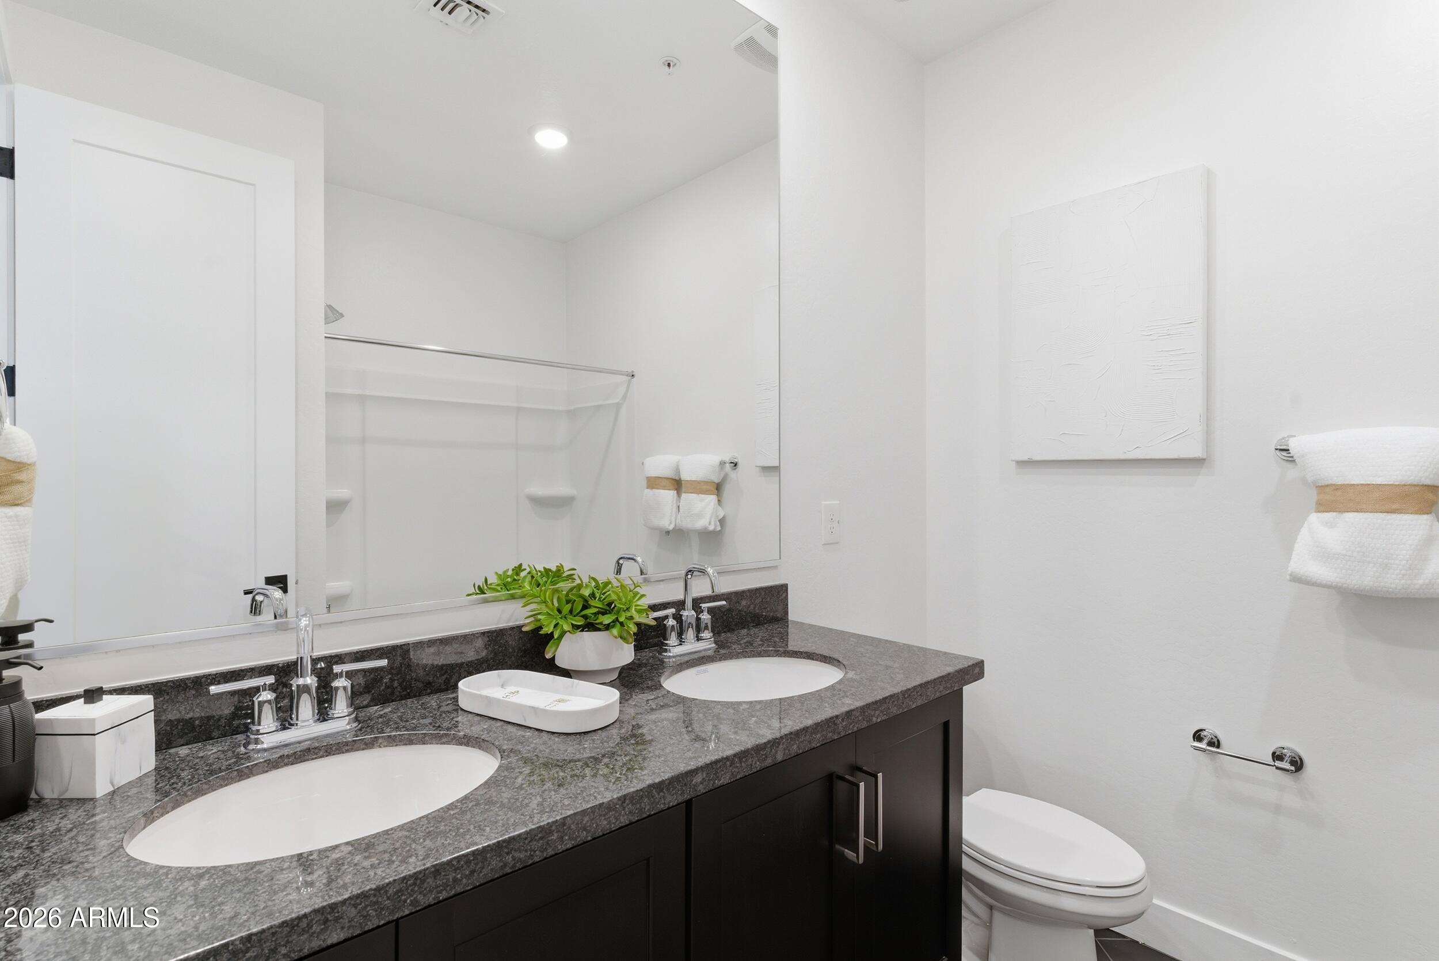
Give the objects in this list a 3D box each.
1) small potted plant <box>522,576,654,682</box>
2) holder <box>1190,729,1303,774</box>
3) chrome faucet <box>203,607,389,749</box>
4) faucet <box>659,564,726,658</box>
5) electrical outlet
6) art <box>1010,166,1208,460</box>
[{"bbox_3d":[-0.247,0.293,1.349,0.250,0.197,0.235,0,0,0],"label":"small potted plant"},{"bbox_3d":[1.303,0.681,1.693,0.072,0.058,0.222,0,0,-42],"label":"holder"},{"bbox_3d":[-0.611,0.290,1.013,0.230,0.205,0.132,0,0,-42],"label":"chrome faucet"},{"bbox_3d":[-0.041,0.289,1.526,0.225,0.205,0.132,0,0,-42],"label":"faucet"},{"bbox_3d":[0.336,0.129,2.031,0.079,0.123,0.007,0,0,-42],"label":"electrical outlet"},{"bbox_3d":[1.091,-0.436,1.949,0.038,0.757,0.502,0,0,-42],"label":"art"}]

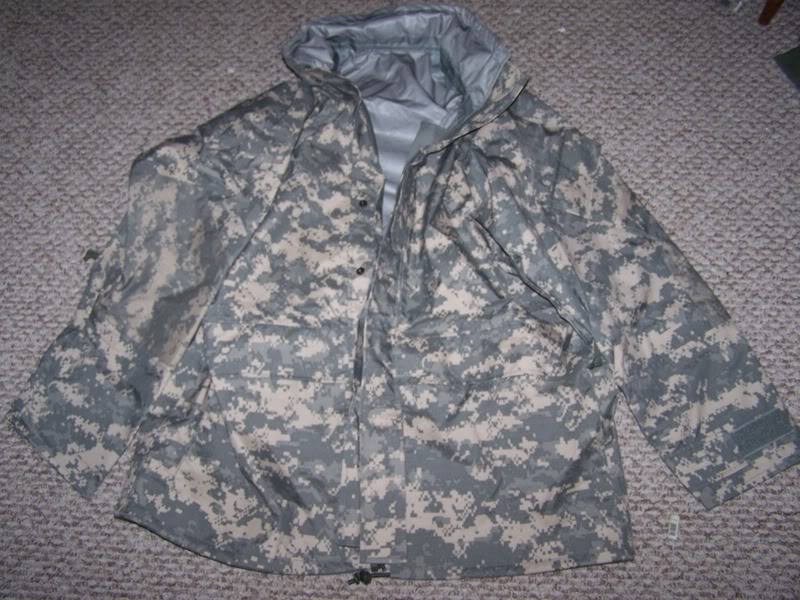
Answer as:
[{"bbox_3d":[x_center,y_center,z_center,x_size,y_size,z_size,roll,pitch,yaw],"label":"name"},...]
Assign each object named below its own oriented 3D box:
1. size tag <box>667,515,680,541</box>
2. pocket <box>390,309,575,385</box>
[{"bbox_3d":[0.368,0.305,1.180,0.011,0.003,0.032,13,69,8],"label":"size tag"},{"bbox_3d":[0.118,0.067,1.258,0.252,0.028,0.098,-3,67,2],"label":"pocket"}]

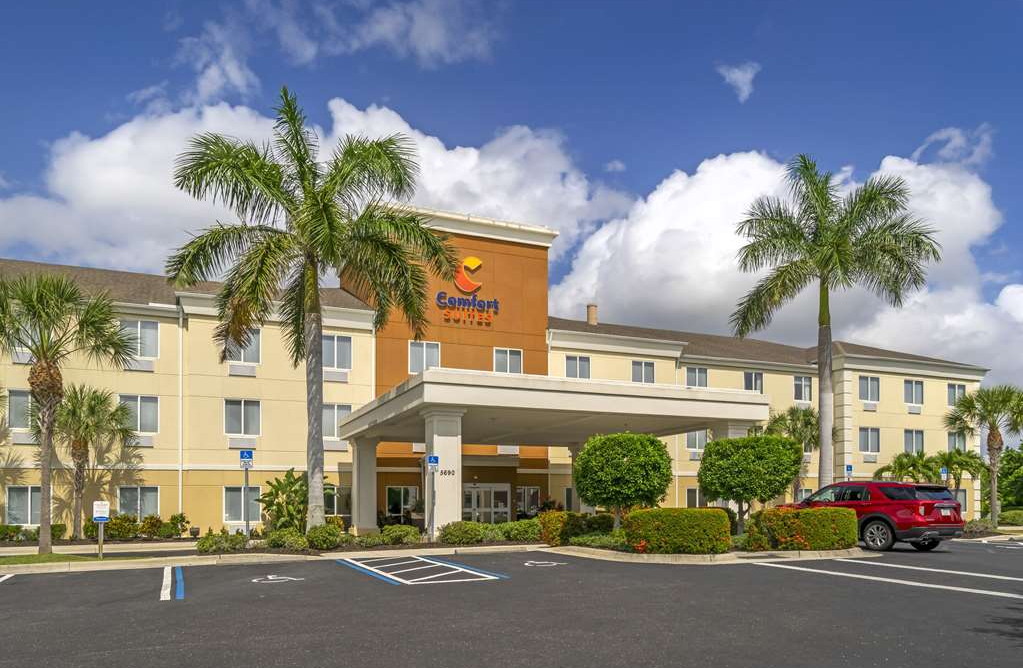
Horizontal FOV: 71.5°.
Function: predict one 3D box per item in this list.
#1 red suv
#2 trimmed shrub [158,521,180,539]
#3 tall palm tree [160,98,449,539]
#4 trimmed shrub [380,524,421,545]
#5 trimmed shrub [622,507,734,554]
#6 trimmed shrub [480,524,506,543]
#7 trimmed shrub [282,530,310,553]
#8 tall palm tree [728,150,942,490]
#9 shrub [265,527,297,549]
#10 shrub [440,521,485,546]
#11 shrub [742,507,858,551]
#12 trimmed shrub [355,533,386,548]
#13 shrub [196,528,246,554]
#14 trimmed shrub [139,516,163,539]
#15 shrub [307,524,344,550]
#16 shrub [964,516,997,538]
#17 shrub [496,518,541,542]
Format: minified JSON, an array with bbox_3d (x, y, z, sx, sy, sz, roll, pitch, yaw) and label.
[{"bbox_3d":[9.670,5.097,19.950,2.000,1.780,5.050,4,-10,-25],"label":"red suv"},{"bbox_3d":[-12.203,6.988,25.200,0.780,0.660,0.750,0,-9,0],"label":"trimmed shrub"},{"bbox_3d":[-5.884,-0.544,20.900,8.300,13.100,8.300,0,-9,0],"label":"tall palm tree"},{"bbox_3d":[-2.797,5.052,17.900,1.008,0.538,1.008,0,-5,0],"label":"trimmed shrub"},{"bbox_3d":[3.750,4.485,16.050,2.400,1.050,1.100,-1,-9,7],"label":"trimmed shrub"},{"bbox_3d":[-0.511,5.364,19.100,0.710,0.522,0.852,0,-5,0],"label":"trimmed shrub"},{"bbox_3d":[-5.024,4.849,16.600,0.720,0.544,0.792,0,-5,0],"label":"trimmed shrub"},{"bbox_3d":[12.314,0.247,27.000,7.981,14.215,7.742,0,-5,0],"label":"tall palm tree"},{"bbox_3d":[-5.738,5.137,17.800,0.800,0.560,0.750,0,-9,0],"label":"shrub"},{"bbox_3d":[-1.297,5.280,18.800,1.270,0.616,1.143,0,-5,0],"label":"shrub"},{"bbox_3d":[6.997,4.758,17.200,2.500,1.020,1.100,-3,-10,20],"label":"shrub"},{"bbox_3d":[-3.513,5.145,17.700,0.797,0.338,0.837,0,-5,0],"label":"trimmed shrub"},{"bbox_3d":[-6.572,4.680,16.100,1.133,0.572,1.020,0,-5,0],"label":"shrub"},{"bbox_3d":[-12.857,6.909,25.300,0.850,0.850,0.850,0,-9,0],"label":"trimmed shrub"},{"bbox_3d":[-4.451,4.846,17.000,0.909,0.604,0.909,0,-5,0],"label":"shrub"},{"bbox_3d":[15.382,6.363,23.300,1.050,0.680,1.000,0,-9,0],"label":"shrub"},{"bbox_3d":[0.222,5.421,19.700,1.276,0.646,1.148,0,-5,0],"label":"shrub"}]

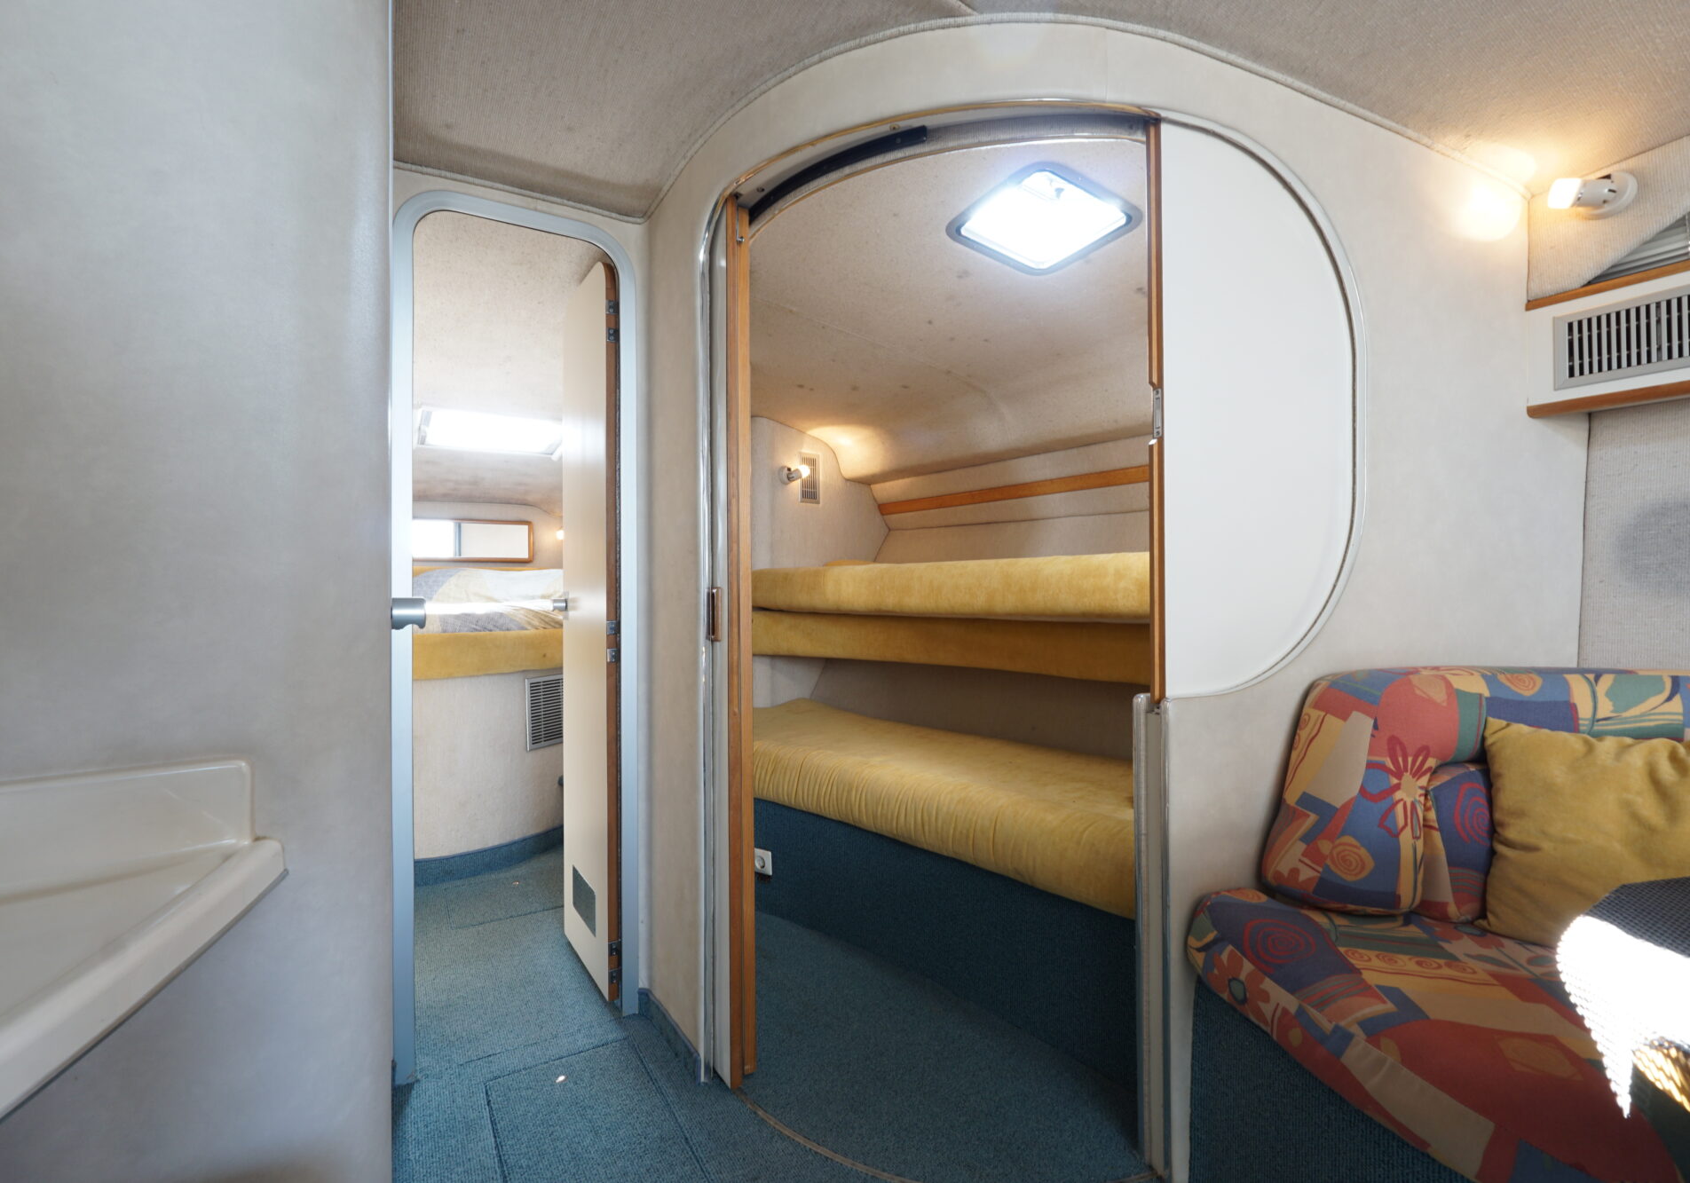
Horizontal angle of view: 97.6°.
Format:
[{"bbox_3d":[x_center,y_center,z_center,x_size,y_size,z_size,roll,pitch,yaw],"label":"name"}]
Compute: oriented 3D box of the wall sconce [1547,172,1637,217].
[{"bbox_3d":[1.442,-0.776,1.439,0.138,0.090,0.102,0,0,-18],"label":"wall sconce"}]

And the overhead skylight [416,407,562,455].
[{"bbox_3d":[-1.626,-0.750,3.472,0.645,0.060,0.615,0,-8,-32],"label":"overhead skylight"}]

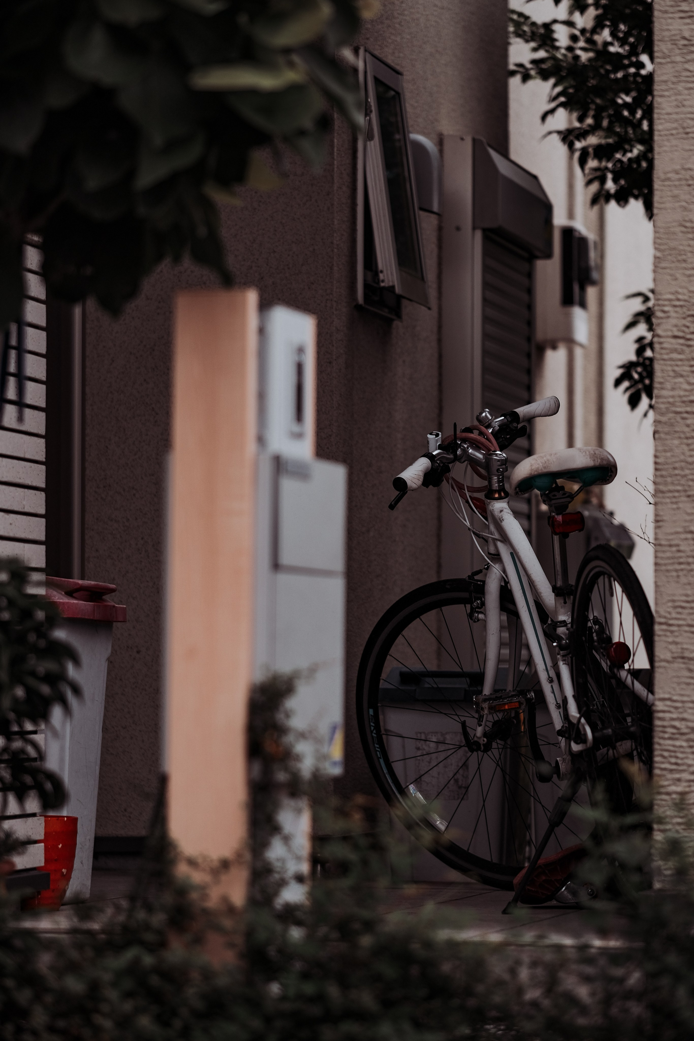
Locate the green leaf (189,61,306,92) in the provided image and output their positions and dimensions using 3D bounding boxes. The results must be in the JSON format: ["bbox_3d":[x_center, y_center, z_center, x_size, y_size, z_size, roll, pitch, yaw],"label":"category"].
[{"bbox_3d":[-0.107,-0.478,4.200,0.126,0.034,0.065,0,-3,0],"label":"green leaf"}]

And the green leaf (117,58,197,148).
[{"bbox_3d":[-0.206,-0.455,4.250,0.087,0.098,0.055,0,-3,0],"label":"green leaf"}]

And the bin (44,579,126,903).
[{"bbox_3d":[-0.683,0.422,7.660,0.420,0.640,0.455,0,-3,8],"label":"bin"}]

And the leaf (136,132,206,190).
[{"bbox_3d":[-0.195,-0.397,4.300,0.079,0.065,0.055,0,-3,0],"label":"leaf"}]

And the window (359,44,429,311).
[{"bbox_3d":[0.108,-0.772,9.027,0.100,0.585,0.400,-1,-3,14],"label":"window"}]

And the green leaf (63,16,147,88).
[{"bbox_3d":[-0.267,-0.516,4.300,0.092,0.079,0.055,0,-3,0],"label":"green leaf"}]

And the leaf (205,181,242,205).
[{"bbox_3d":[-0.138,-0.365,4.350,0.043,0.026,0.040,0,-3,0],"label":"leaf"}]

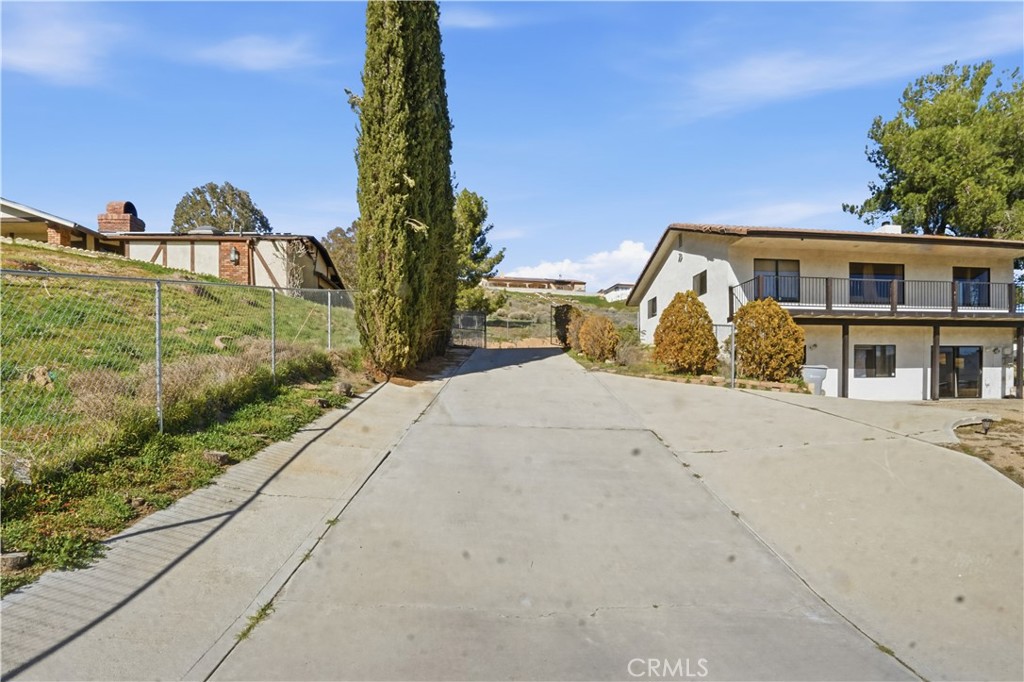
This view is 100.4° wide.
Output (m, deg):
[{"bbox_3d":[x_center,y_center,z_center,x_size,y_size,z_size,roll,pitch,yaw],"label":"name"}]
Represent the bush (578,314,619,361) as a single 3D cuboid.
[{"bbox_3d":[2.353,-0.068,11.600,1.100,1.300,1.100,0,-2,0],"label":"bush"}]

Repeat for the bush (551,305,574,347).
[{"bbox_3d":[1.835,-0.535,15.200,0.800,1.500,0.850,0,-2,0],"label":"bush"}]

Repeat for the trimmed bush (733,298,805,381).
[{"bbox_3d":[6.796,-0.013,11.300,1.700,2.200,1.700,0,-2,0],"label":"trimmed bush"}]

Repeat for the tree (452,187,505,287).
[{"bbox_3d":[-3.453,-6.287,31.000,6.000,9.600,6.000,0,-2,0],"label":"tree"}]

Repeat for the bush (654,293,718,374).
[{"bbox_3d":[4.678,-0.202,11.500,1.700,2.250,1.700,0,-2,0],"label":"bush"}]

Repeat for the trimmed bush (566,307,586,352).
[{"bbox_3d":[2.058,-0.361,13.400,0.900,1.450,0.950,0,-2,0],"label":"trimmed bush"}]

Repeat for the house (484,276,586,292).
[{"bbox_3d":[5.069,-12.188,92.000,21.500,4.200,12.000,0,-2,-12],"label":"house"}]

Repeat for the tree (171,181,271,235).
[{"bbox_3d":[-28.607,-10.094,42.000,8.800,11.300,8.800,0,-2,0],"label":"tree"}]

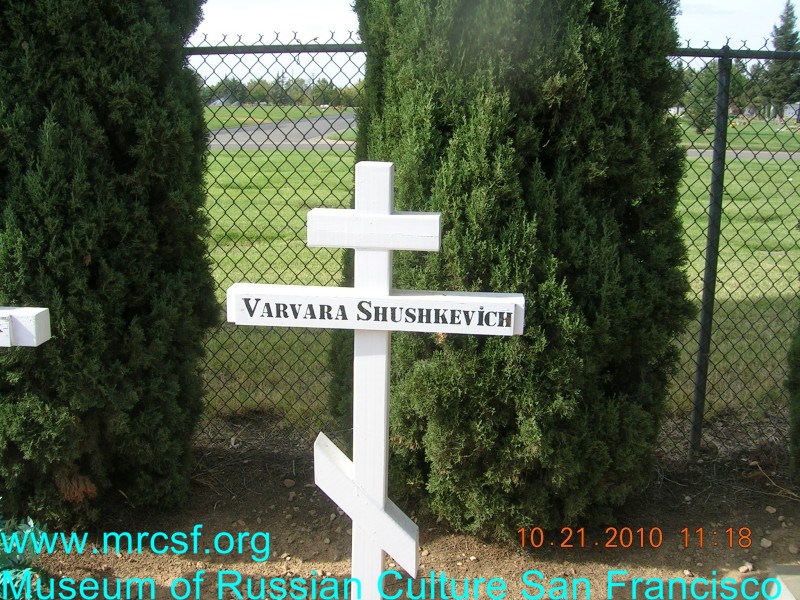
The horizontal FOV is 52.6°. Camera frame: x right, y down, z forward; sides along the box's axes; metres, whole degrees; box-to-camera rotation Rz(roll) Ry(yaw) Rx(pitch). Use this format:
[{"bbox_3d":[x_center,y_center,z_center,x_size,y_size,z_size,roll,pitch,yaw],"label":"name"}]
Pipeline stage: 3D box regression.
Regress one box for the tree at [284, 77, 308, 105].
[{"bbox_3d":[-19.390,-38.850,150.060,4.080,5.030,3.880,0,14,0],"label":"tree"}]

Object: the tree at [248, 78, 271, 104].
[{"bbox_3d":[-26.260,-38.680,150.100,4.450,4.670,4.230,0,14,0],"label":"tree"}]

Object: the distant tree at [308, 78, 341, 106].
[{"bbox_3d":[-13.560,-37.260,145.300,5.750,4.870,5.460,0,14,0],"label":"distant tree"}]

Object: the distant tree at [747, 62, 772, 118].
[{"bbox_3d":[37.870,-22.040,85.200,2.740,5.710,2.600,0,14,0],"label":"distant tree"}]

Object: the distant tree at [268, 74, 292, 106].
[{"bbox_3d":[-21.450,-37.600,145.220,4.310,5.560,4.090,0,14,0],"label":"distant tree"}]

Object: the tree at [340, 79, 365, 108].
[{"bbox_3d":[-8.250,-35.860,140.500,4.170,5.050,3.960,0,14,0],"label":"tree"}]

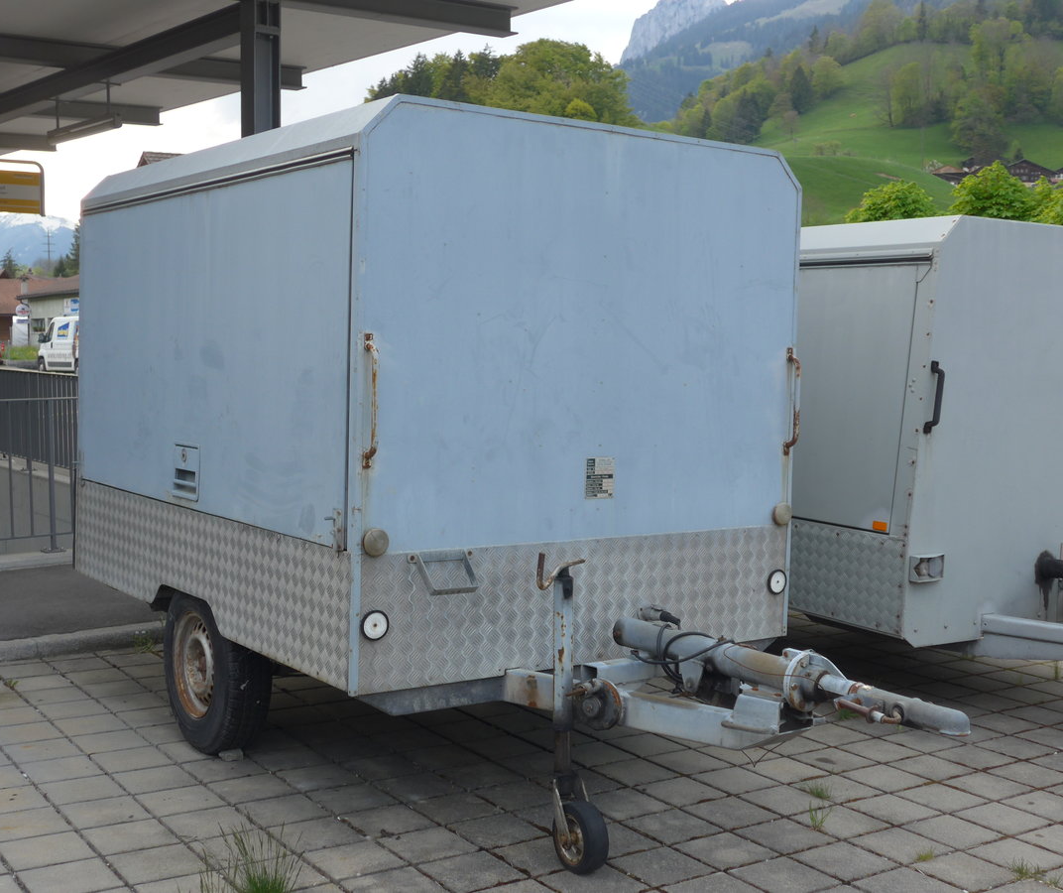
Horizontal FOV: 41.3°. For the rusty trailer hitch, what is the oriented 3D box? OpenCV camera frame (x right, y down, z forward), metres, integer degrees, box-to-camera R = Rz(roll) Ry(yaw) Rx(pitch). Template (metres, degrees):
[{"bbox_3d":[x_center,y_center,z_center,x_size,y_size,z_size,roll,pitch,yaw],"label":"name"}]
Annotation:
[{"bbox_3d":[0.599,0.815,4.026,0.770,0.900,1.510,-1,5,-35],"label":"rusty trailer hitch"}]

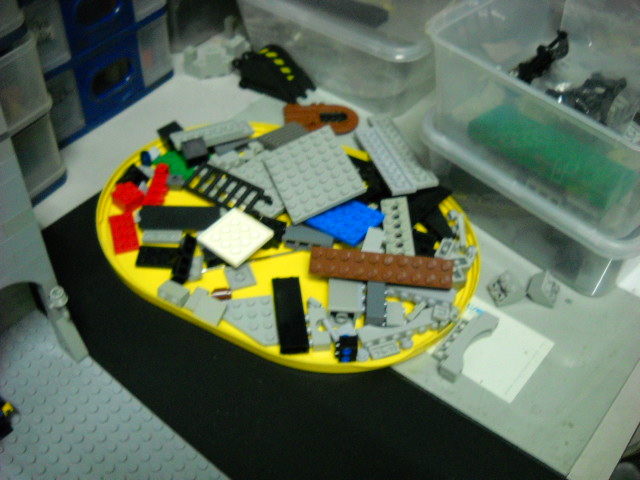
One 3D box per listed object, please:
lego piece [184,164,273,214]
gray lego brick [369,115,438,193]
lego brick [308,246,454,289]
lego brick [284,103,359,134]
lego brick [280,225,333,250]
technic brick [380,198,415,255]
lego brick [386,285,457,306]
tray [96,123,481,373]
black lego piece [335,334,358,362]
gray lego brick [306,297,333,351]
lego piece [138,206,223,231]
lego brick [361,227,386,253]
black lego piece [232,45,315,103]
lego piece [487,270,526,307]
[{"bbox_3d":[-0.055,-0.030,0.472,0.056,0.004,0.020,22,54,17],"label":"lego piece"},{"bbox_3d":[0.055,-0.058,0.501,0.016,0.005,0.066,-15,50,-17],"label":"gray lego brick"},{"bbox_3d":[0.035,0.015,0.430,0.080,0.005,0.016,5,64,1],"label":"lego brick"},{"bbox_3d":[0.001,-0.082,0.526,0.052,0.005,0.032,0,51,0],"label":"lego brick"},{"bbox_3d":[-0.006,0.001,0.453,0.031,0.008,0.011,9,51,7],"label":"lego brick"},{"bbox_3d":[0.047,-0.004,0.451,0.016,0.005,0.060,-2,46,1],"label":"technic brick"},{"bbox_3d":[0.057,0.031,0.434,0.043,0.008,0.011,12,48,7],"label":"lego brick"},{"bbox_3d":[-0.021,-0.006,0.464,0.241,0.011,0.174,22,50,16],"label":"tray"},{"bbox_3d":[0.014,0.059,0.404,0.012,0.010,0.011,0,51,0],"label":"black lego piece"},{"bbox_3d":[-0.001,0.046,0.416,0.011,0.008,0.032,-5,51,-4],"label":"gray lego brick"},{"bbox_3d":[-0.084,-0.013,0.455,0.048,0.003,0.016,1,47,-4],"label":"lego piece"},{"bbox_3d":[0.031,0.006,0.448,0.011,0.008,0.028,13,52,10],"label":"lego brick"},{"bbox_3d":[-0.037,-0.126,0.570,0.060,0.017,0.040,23,50,17],"label":"black lego piece"},{"bbox_3d":[0.109,0.028,0.442,0.018,0.010,0.016,-9,49,-12],"label":"lego piece"}]

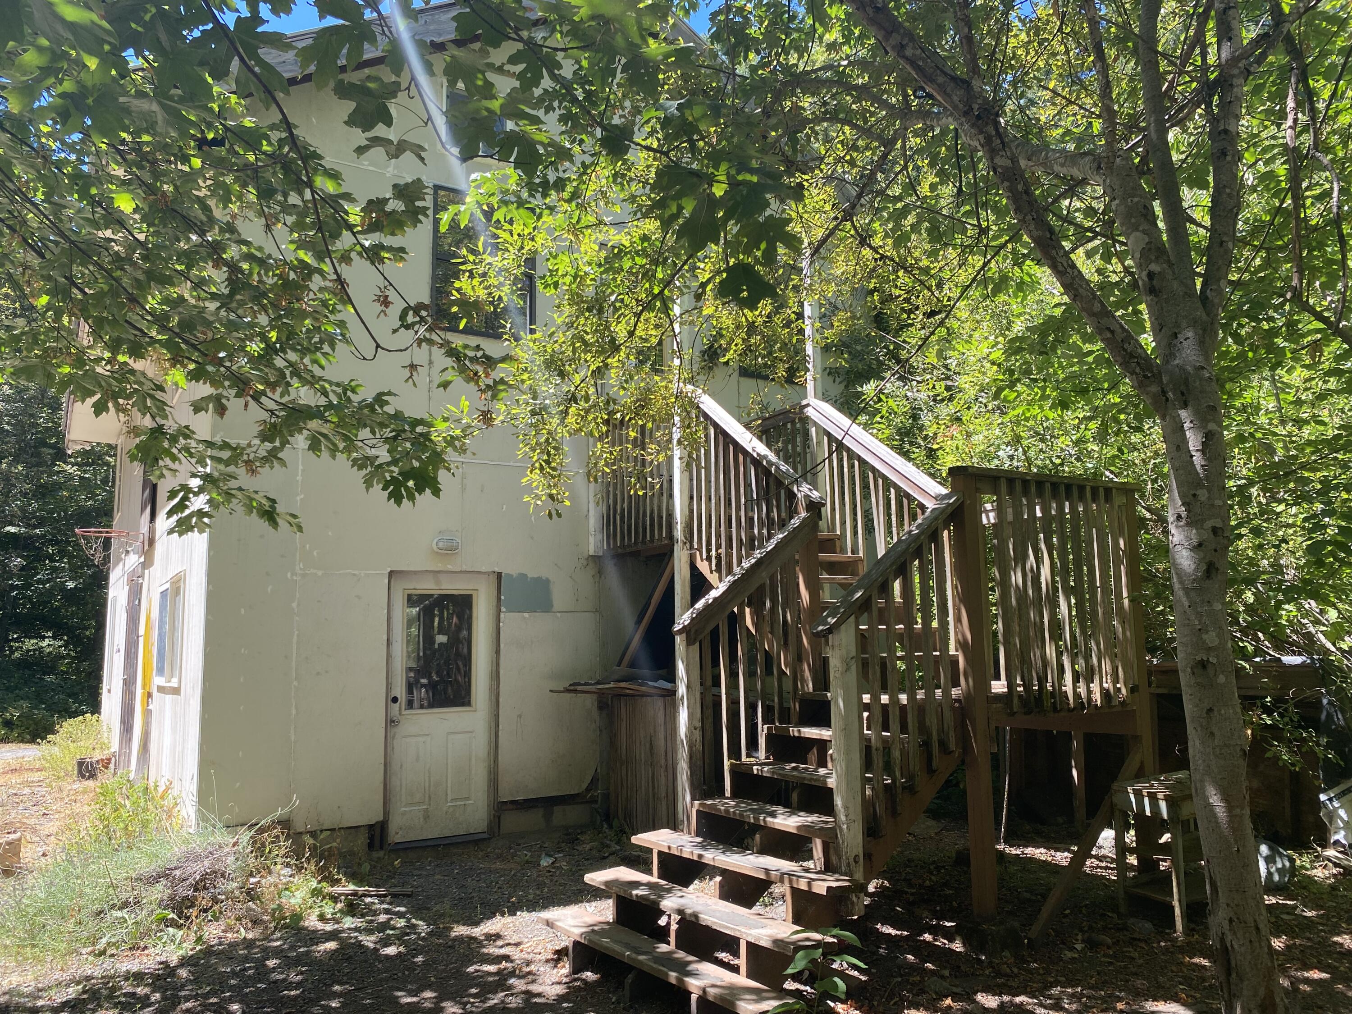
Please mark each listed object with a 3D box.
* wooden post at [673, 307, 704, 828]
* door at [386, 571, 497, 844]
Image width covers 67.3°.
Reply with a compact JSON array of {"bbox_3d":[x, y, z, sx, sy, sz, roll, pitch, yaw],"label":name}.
[{"bbox_3d":[0.061,0.277,5.825,0.095,3.074,0.095,4,-9,-35],"label":"wooden post"},{"bbox_3d":[-1.837,1.571,8.037,0.913,2.110,0.090,4,-8,-33],"label":"door"}]

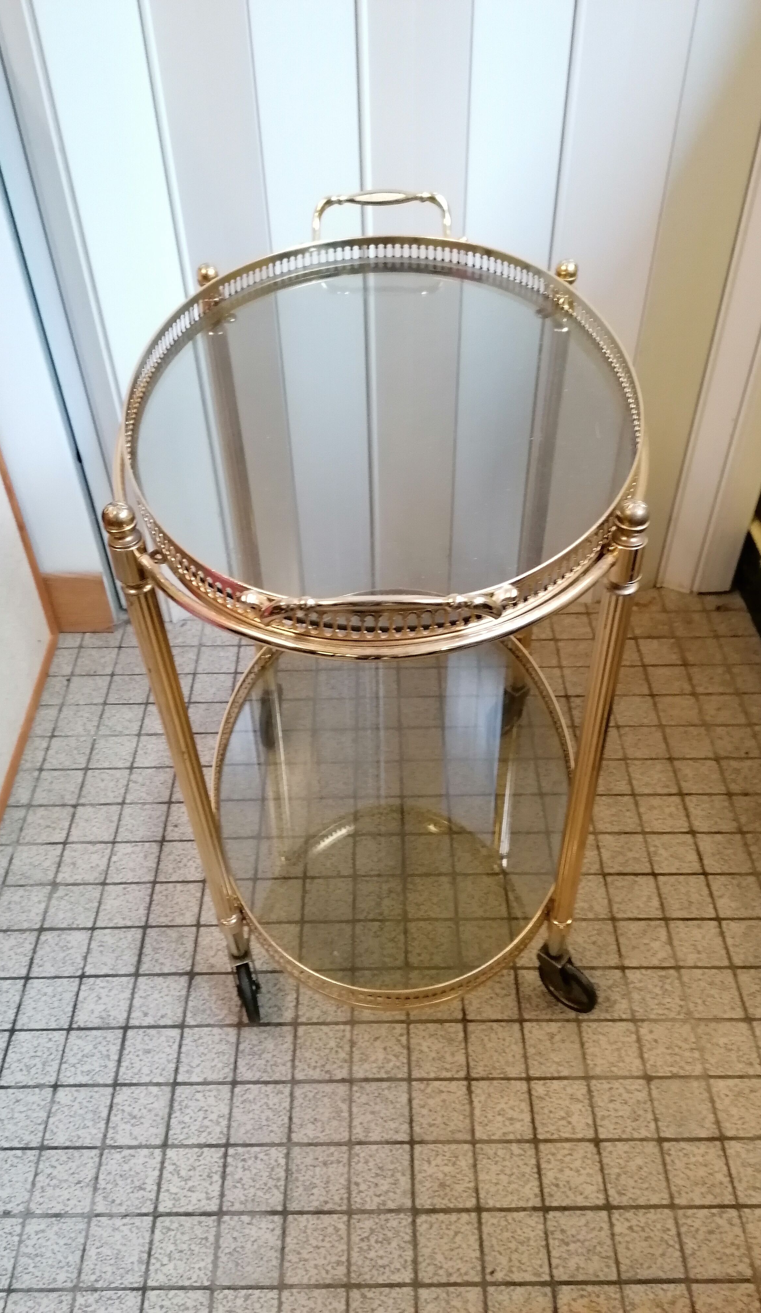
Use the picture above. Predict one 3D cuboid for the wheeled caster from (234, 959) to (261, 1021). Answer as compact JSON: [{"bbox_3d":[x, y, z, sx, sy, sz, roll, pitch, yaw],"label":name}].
[{"bbox_3d":[-0.128,0.317,0.992,0.023,0.076,0.067,-10,45,-9],"label":"wheeled caster"}]

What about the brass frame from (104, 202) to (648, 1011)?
[{"bbox_3d":[0.006,-0.024,0.921,0.380,0.561,0.561,0,44,1],"label":"brass frame"}]

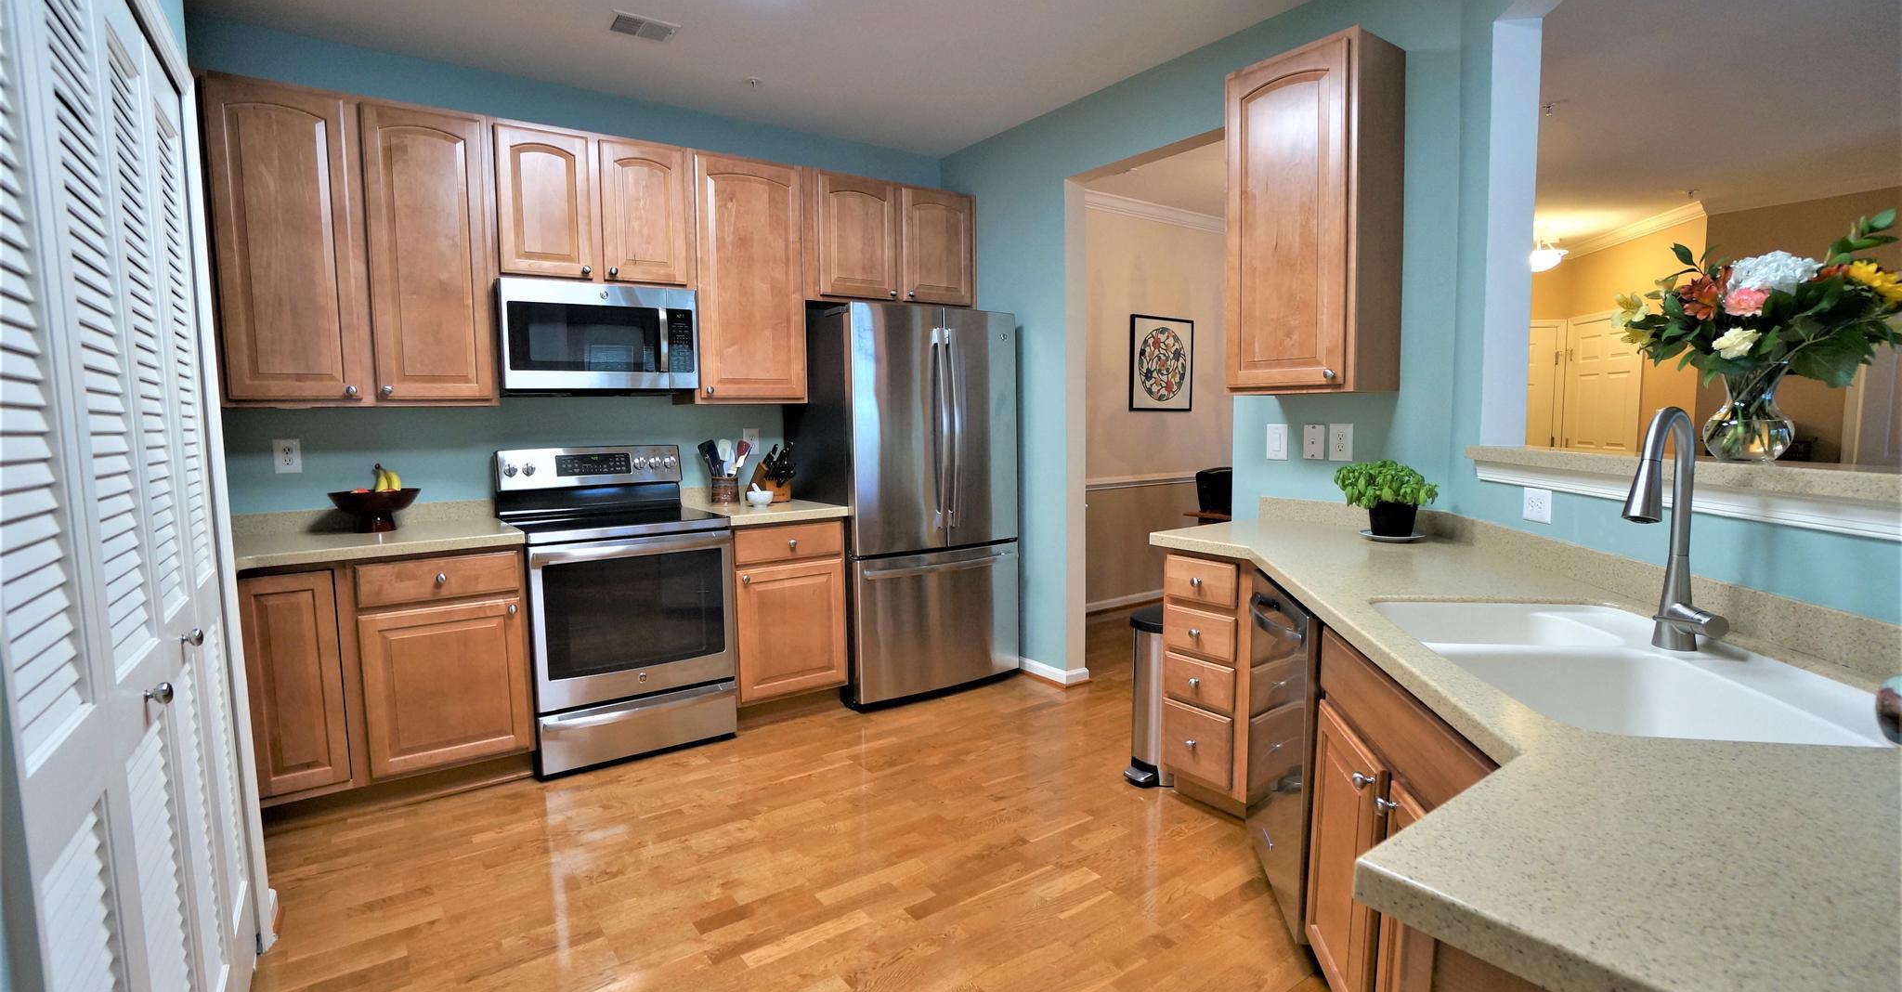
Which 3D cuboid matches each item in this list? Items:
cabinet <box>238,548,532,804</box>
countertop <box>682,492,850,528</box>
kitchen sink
[{"bbox_3d":[-2.065,0.585,2.976,0.810,0.800,0.630,-4,7,-32],"label":"cabinet"},{"bbox_3d":[-0.884,0.028,3.733,0.545,0.125,0.640,-5,6,-33],"label":"countertop"},{"bbox_3d":[1.026,0.349,1.252,0.505,0.210,0.740,0,5,9],"label":"kitchen sink"}]

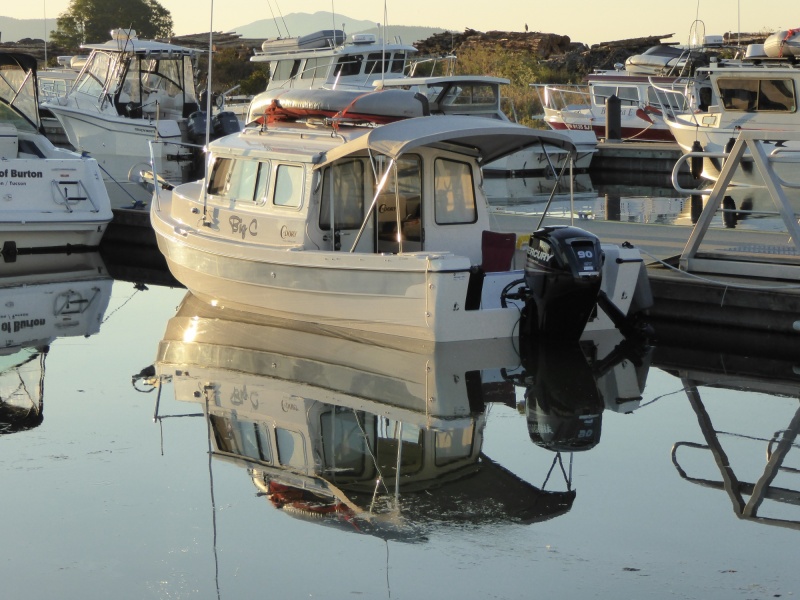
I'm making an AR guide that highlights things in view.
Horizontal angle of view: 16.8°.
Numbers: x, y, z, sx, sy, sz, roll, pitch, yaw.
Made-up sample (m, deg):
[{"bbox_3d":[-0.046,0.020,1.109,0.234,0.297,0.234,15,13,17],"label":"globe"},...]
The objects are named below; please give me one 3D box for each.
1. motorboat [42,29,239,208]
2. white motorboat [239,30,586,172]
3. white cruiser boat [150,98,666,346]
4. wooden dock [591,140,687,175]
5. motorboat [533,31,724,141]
[{"bbox_3d":[-7.201,-5.349,72.503,2.800,3.600,9.400,-4,6,-34],"label":"motorboat"},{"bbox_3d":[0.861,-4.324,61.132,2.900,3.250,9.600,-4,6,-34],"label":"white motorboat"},{"bbox_3d":[-0.409,-0.834,25.422,2.340,2.350,7.600,-3,6,-32],"label":"white cruiser boat"},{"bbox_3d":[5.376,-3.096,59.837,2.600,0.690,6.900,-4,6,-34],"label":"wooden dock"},{"bbox_3d":[6.060,-4.498,62.902,2.700,3.350,8.700,-4,6,-35],"label":"motorboat"}]

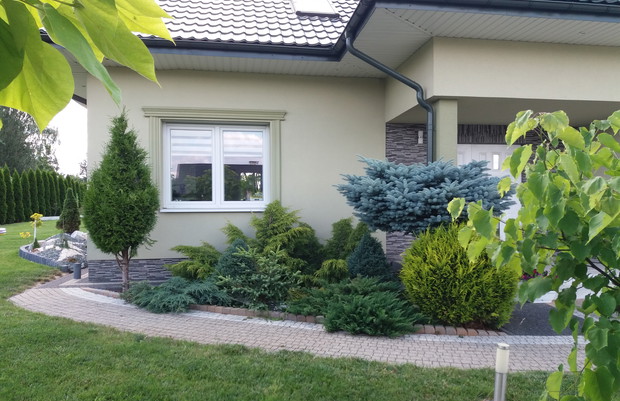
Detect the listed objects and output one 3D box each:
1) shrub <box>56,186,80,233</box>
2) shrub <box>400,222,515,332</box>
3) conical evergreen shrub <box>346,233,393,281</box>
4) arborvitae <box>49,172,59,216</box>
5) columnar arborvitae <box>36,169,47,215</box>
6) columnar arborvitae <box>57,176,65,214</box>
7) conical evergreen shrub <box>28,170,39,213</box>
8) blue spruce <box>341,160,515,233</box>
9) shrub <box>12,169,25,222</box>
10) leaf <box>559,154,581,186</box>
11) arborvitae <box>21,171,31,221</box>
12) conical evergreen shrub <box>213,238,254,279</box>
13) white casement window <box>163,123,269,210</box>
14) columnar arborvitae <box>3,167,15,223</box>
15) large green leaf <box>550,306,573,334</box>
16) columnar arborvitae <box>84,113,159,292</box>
[{"bbox_3d":[-7.464,0.317,15.500,0.750,1.499,0.750,0,0,0],"label":"shrub"},{"bbox_3d":[1.774,0.825,5.950,1.360,1.220,1.300,0,-1,-9],"label":"shrub"},{"bbox_3d":[0.859,0.916,7.300,0.660,0.860,0.620,0,-1,-9],"label":"conical evergreen shrub"},{"bbox_3d":[-16.111,-0.408,31.500,0.750,2.764,0.750,0,0,0],"label":"arborvitae"},{"bbox_3d":[-13.064,-0.309,24.400,0.560,2.450,0.560,0,-1,-9],"label":"columnar arborvitae"},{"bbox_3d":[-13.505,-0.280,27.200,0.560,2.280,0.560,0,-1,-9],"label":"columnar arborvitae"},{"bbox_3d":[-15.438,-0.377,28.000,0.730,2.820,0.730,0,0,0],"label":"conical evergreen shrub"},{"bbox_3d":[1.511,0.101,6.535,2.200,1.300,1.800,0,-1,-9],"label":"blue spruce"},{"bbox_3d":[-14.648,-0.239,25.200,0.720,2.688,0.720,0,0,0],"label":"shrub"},{"bbox_3d":[1.035,-0.128,2.000,0.090,0.128,0.060,0,0,19],"label":"leaf"},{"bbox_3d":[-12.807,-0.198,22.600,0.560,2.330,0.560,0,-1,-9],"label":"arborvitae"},{"bbox_3d":[-1.107,0.900,7.400,0.650,0.679,0.650,0,0,0],"label":"conical evergreen shrub"},{"bbox_3d":[-1.592,-0.564,8.492,1.750,1.440,0.100,0,-1,-9],"label":"white casement window"},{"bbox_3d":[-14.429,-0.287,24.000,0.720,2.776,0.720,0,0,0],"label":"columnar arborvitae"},{"bbox_3d":[1.053,0.502,2.100,0.090,0.115,0.050,-1,-1,24],"label":"large green leaf"},{"bbox_3d":[-2.744,0.029,7.300,1.070,2.620,1.050,0,0,0],"label":"columnar arborvitae"}]

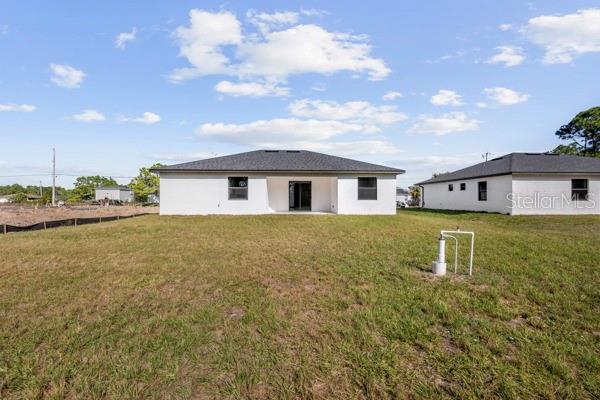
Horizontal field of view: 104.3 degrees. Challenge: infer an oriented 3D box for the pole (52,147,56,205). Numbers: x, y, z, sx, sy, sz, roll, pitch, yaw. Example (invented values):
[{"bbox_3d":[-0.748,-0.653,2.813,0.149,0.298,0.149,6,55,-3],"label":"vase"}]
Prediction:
[{"bbox_3d":[-47.000,-4.350,44.700,0.310,11.100,0.310,0,0,0],"label":"pole"}]

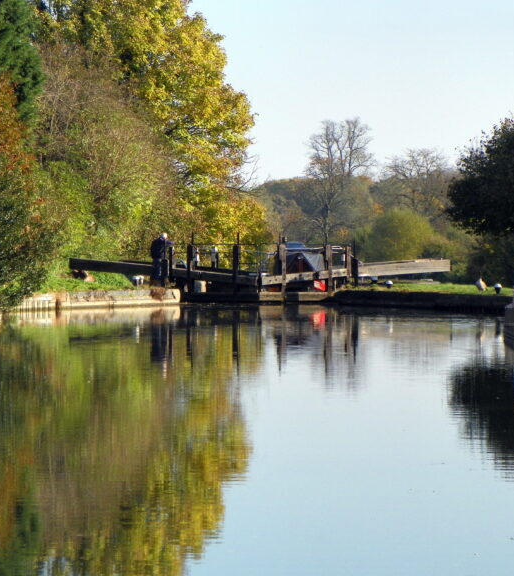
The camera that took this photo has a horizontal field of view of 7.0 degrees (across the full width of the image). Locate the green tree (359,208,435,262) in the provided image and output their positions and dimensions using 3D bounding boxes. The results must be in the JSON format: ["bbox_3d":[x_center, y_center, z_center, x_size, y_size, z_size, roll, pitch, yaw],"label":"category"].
[{"bbox_3d":[8.666,-3.053,260.000,4.700,3.700,4.500,0,1,0],"label":"green tree"}]

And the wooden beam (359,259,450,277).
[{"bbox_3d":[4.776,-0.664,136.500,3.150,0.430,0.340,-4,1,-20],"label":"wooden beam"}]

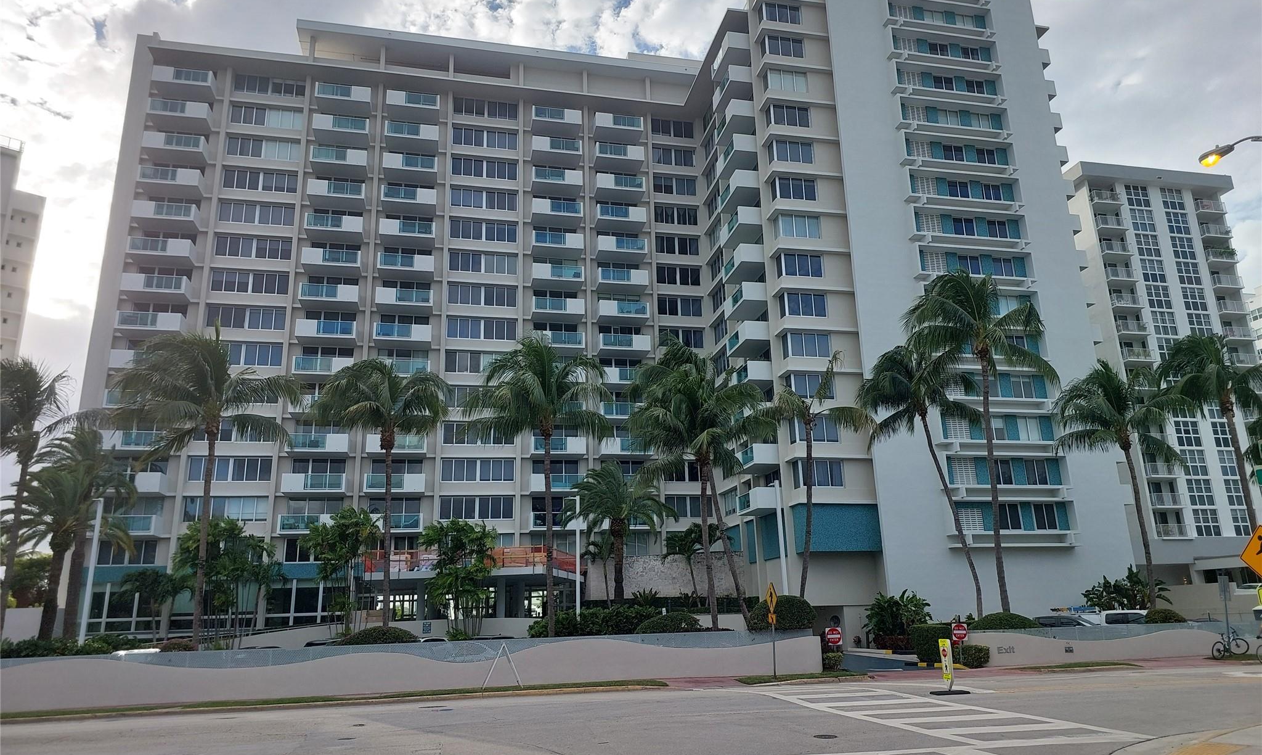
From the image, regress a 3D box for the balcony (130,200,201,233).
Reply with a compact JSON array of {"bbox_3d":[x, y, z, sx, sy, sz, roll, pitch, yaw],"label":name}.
[{"bbox_3d":[-32.834,-11.465,59.380,3.985,1.183,1.580,2,-16,-13],"label":"balcony"}]

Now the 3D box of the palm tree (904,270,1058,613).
[{"bbox_3d":[16.661,3.243,38.859,6.300,17.301,6.300,2,-16,-13],"label":"palm tree"}]

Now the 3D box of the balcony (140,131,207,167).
[{"bbox_3d":[-32.357,-16.363,59.748,3.841,1.220,1.614,2,-16,-13],"label":"balcony"}]

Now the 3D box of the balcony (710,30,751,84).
[{"bbox_3d":[7.298,-23.396,61.516,1.606,1.220,3.953,2,-16,-11],"label":"balcony"}]

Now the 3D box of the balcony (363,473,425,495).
[{"bbox_3d":[-16.359,7.483,58.265,4.003,1.220,1.628,2,-16,-13],"label":"balcony"}]

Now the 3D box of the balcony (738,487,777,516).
[{"bbox_3d":[7.910,7.679,51.595,1.541,1.220,3.880,2,-16,-11],"label":"balcony"}]

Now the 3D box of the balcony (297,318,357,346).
[{"bbox_3d":[-21.736,-3.186,60.102,3.995,1.217,1.850,2,-16,-13],"label":"balcony"}]

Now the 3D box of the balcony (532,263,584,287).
[{"bbox_3d":[-5.751,-7.797,65.249,3.980,1.217,1.850,2,-16,-13],"label":"balcony"}]

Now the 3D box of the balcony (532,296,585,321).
[{"bbox_3d":[-5.594,-5.174,63.962,3.944,1.218,1.580,2,-16,-13],"label":"balcony"}]

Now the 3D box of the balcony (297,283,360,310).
[{"bbox_3d":[-21.630,-5.825,60.404,4.003,1.200,1.580,2,-16,-13],"label":"balcony"}]

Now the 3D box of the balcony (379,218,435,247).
[{"bbox_3d":[-16.850,-10.855,63.412,3.982,1.217,1.850,2,-16,-13],"label":"balcony"}]

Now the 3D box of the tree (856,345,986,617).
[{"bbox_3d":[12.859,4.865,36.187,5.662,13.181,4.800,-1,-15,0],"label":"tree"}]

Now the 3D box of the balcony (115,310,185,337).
[{"bbox_3d":[-32.773,-3.606,57.480,3.964,1.220,1.628,2,-16,-13],"label":"balcony"}]

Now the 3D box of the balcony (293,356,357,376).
[{"bbox_3d":[-21.376,-0.576,58.538,3.976,1.210,1.635,2,-15,-13],"label":"balcony"}]

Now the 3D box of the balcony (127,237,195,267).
[{"bbox_3d":[-32.451,-8.743,58.124,3.911,1.210,1.635,2,-15,-13],"label":"balcony"}]

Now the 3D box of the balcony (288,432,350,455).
[{"bbox_3d":[-21.524,4.673,57.967,3.995,1.217,1.850,2,-16,-13],"label":"balcony"}]

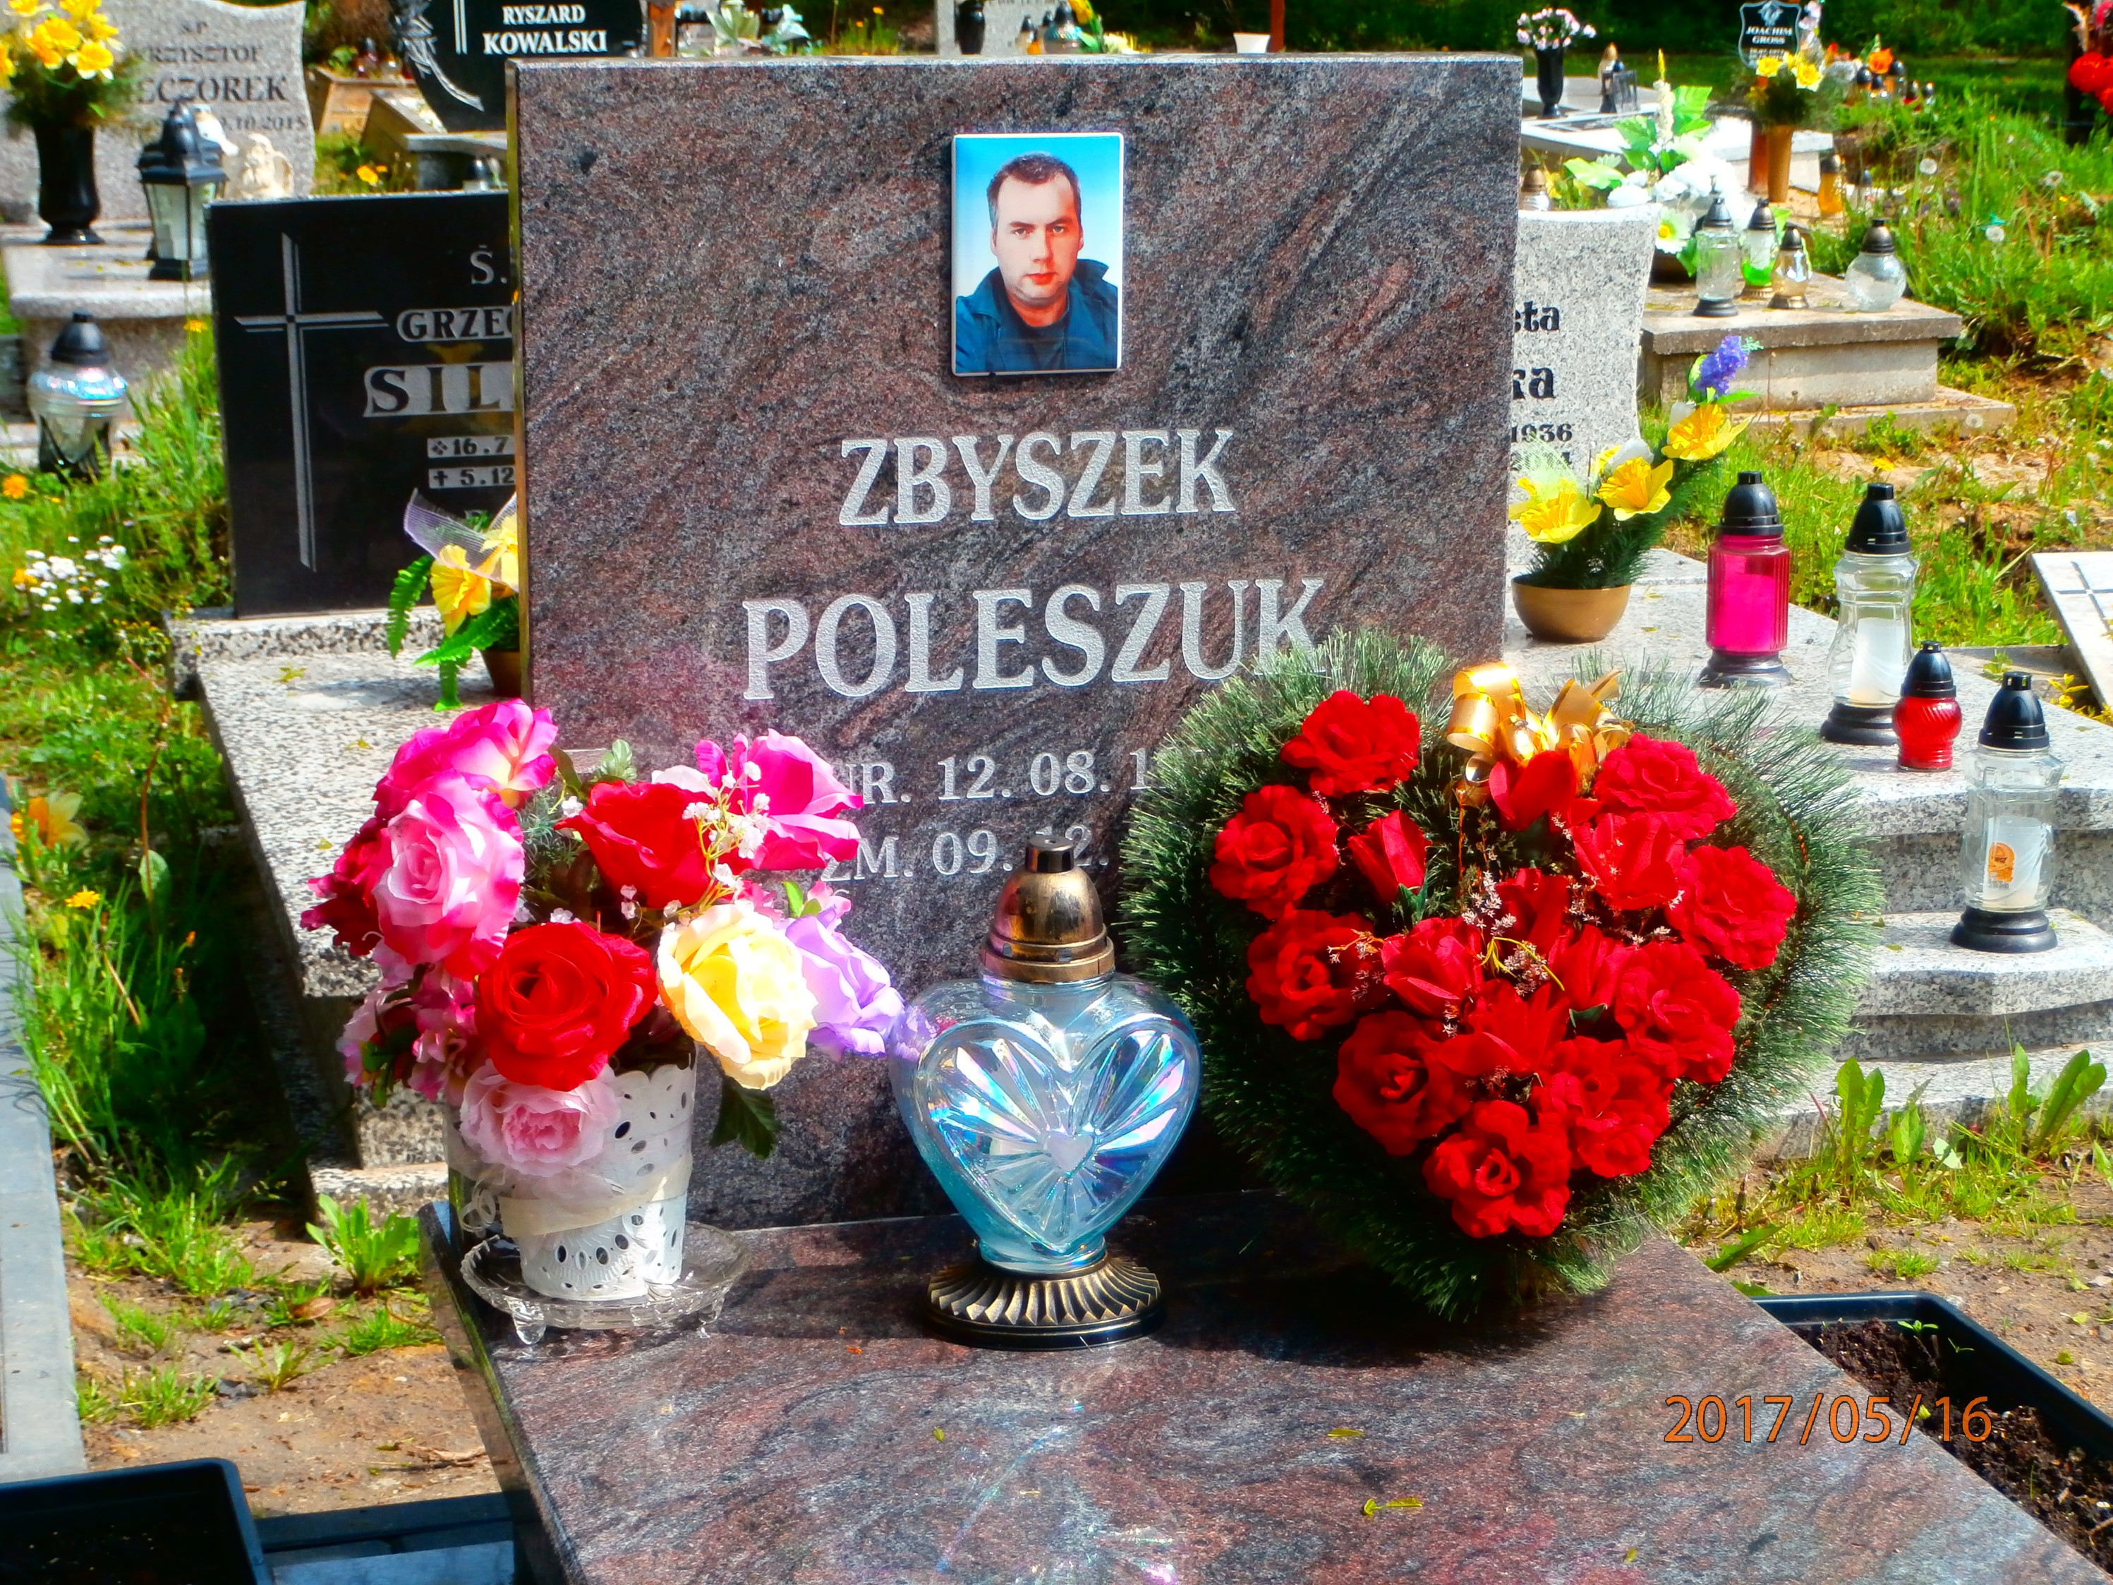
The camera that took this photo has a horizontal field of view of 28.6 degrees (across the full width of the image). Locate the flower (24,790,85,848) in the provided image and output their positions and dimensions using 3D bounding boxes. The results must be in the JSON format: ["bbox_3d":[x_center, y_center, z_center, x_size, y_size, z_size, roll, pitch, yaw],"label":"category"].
[{"bbox_3d":[-1.293,0.035,5.350,0.082,0.076,0.065,-5,13,-21],"label":"flower"}]

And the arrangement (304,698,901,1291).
[{"bbox_3d":[-0.288,0.127,2.554,0.358,0.364,0.293,-3,13,-15],"label":"arrangement"}]

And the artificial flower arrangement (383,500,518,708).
[{"bbox_3d":[-0.672,-0.253,5.130,0.330,0.280,0.270,-3,12,-15],"label":"artificial flower arrangement"}]

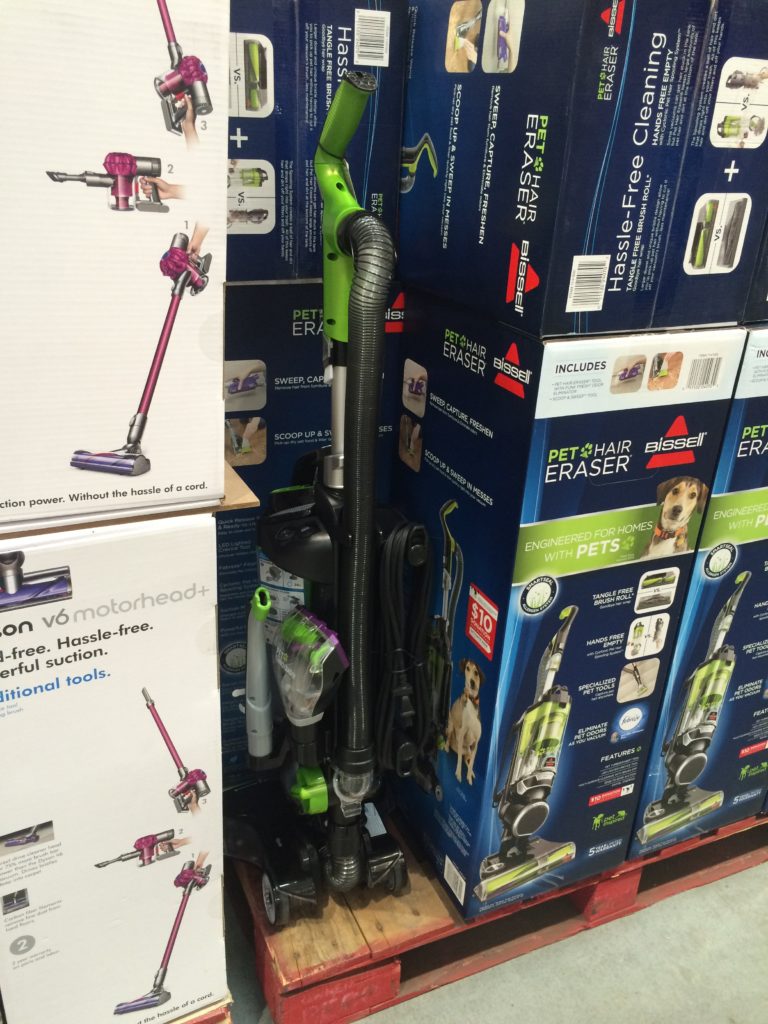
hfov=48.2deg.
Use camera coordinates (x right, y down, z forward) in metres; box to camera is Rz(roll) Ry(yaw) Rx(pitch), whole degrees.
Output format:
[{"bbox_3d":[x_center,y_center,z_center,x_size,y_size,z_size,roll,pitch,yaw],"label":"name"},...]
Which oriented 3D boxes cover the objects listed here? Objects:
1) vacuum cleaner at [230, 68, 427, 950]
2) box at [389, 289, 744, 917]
[{"bbox_3d":[-0.089,0.037,1.184,0.333,1.135,0.306,-8,27,-24],"label":"vacuum cleaner"},{"bbox_3d":[0.217,0.131,1.319,0.305,0.888,0.333,-8,27,-24],"label":"box"}]

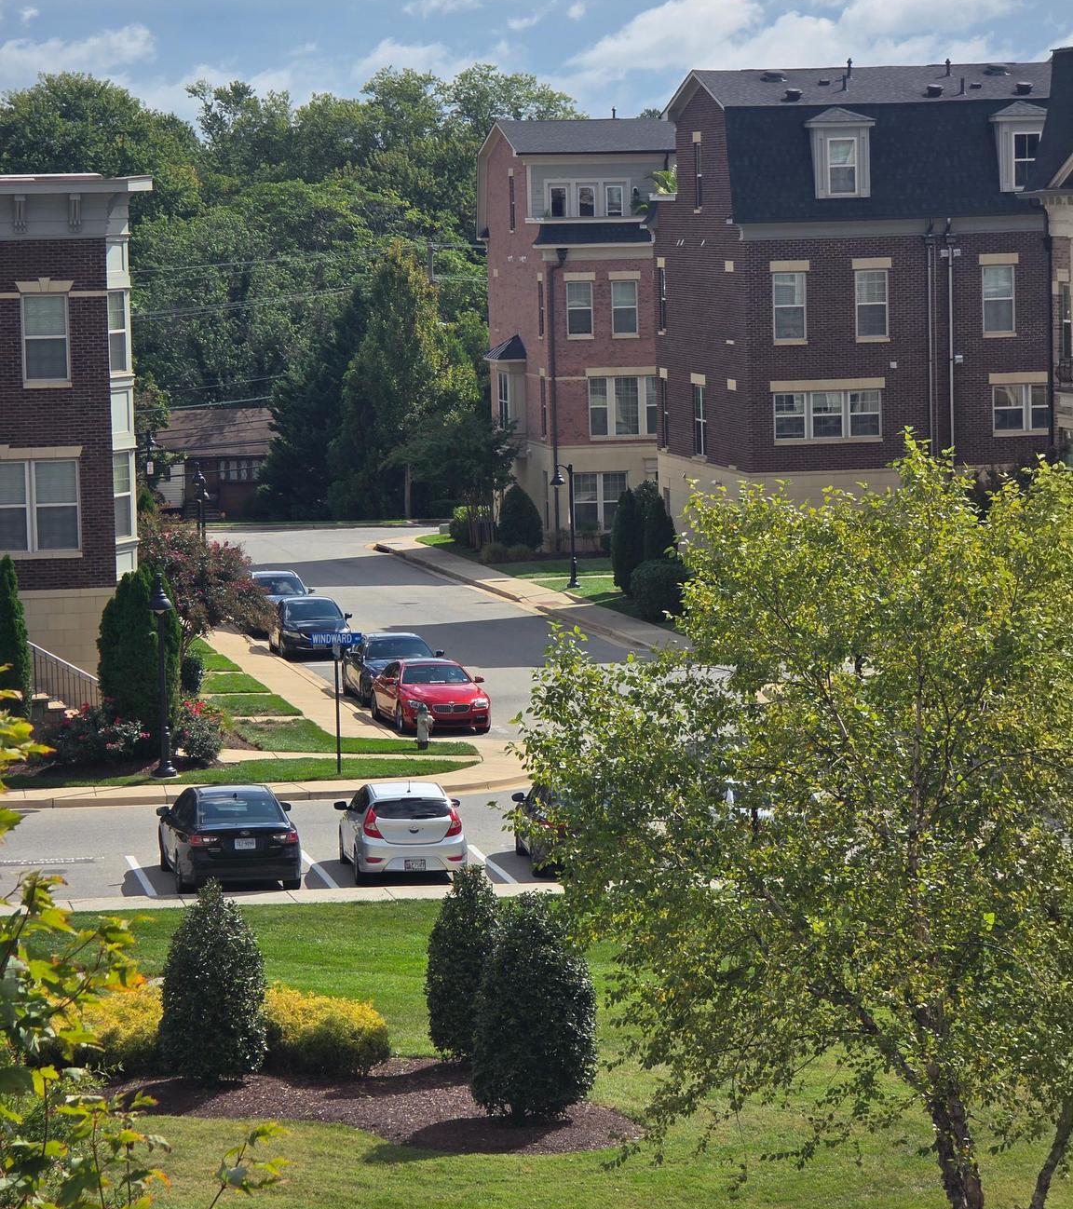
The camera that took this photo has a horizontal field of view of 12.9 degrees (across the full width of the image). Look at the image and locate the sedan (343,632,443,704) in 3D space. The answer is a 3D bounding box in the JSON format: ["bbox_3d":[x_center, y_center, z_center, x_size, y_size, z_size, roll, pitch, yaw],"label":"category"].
[{"bbox_3d":[-3.038,1.272,101.608,1.870,1.460,4.900,-2,5,-10],"label":"sedan"}]

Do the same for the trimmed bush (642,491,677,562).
[{"bbox_3d":[3.323,-1.574,128.011,1.000,2.950,1.000,-2,5,-9],"label":"trimmed bush"}]

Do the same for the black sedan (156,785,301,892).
[{"bbox_3d":[-4.685,3.424,72.387,1.860,1.480,4.780,-2,5,-9],"label":"black sedan"}]

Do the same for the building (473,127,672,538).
[{"bbox_3d":[2.811,-9.628,164.497,8.000,14.500,12.800,-2,5,-10],"label":"building"}]

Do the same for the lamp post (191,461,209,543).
[{"bbox_3d":[-9.597,-2.127,135.187,0.500,3.660,0.750,-2,5,-9],"label":"lamp post"}]

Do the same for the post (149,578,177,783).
[{"bbox_3d":[-6.529,1.268,83.308,0.400,3.620,0.800,-2,5,-10],"label":"post"}]

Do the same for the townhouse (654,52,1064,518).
[{"bbox_3d":[8.970,-7.646,128.078,9.400,13.850,11.100,-2,5,-11],"label":"townhouse"}]

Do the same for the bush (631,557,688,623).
[{"bbox_3d":[3.224,-0.469,122.509,1.500,1.550,1.500,-2,5,-9],"label":"bush"}]

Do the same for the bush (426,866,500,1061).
[{"bbox_3d":[-0.808,4.162,55.682,1.020,2.220,1.020,-2,5,-9],"label":"bush"}]

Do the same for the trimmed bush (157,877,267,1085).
[{"bbox_3d":[-3.752,4.273,54.799,1.240,2.340,1.240,-2,5,-10],"label":"trimmed bush"}]

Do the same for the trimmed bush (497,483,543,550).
[{"bbox_3d":[-0.576,-2.898,156.696,1.520,2.280,1.520,-1,5,0],"label":"trimmed bush"}]

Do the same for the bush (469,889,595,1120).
[{"bbox_3d":[-0.024,4.327,51.762,1.350,2.420,1.350,-1,5,0],"label":"bush"}]

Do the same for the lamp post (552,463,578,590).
[{"bbox_3d":[0.823,-2.298,138.302,0.840,3.620,0.380,-2,5,-10],"label":"lamp post"}]

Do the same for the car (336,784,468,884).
[{"bbox_3d":[-2.090,3.353,72.772,1.720,1.440,4.120,-2,5,-8],"label":"car"}]

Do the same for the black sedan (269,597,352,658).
[{"bbox_3d":[-5.811,0.460,120.879,1.850,1.470,4.850,-2,5,-10],"label":"black sedan"}]

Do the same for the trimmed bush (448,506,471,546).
[{"bbox_3d":[-2.667,-2.766,164.447,1.050,1.420,1.050,-2,5,-10],"label":"trimmed bush"}]

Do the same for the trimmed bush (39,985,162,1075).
[{"bbox_3d":[-5.060,4.939,55.212,1.520,0.950,1.520,-2,5,-9],"label":"trimmed bush"}]

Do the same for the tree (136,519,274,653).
[{"bbox_3d":[-7.452,-0.034,104.331,3.000,3.720,3.000,-2,5,-10],"label":"tree"}]

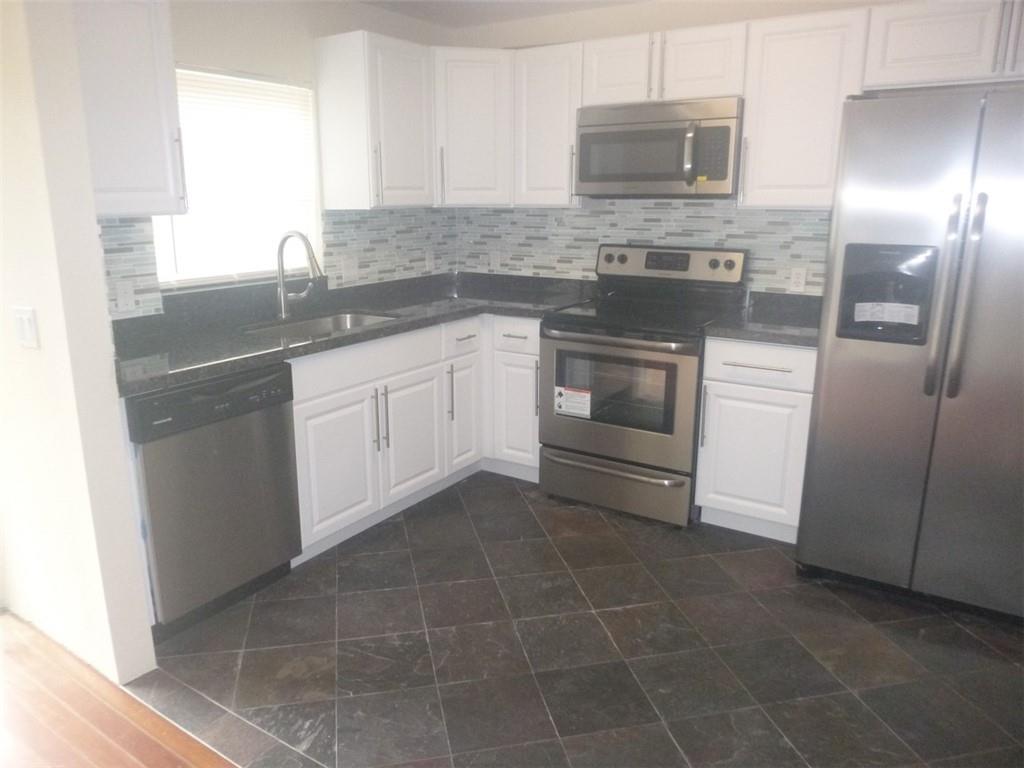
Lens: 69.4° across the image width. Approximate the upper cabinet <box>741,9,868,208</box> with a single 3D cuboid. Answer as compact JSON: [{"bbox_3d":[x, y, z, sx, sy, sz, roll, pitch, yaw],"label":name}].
[{"bbox_3d":[1.275,-1.144,3.202,0.460,0.759,0.320,9,16,31],"label":"upper cabinet"}]

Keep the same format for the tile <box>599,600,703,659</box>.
[{"bbox_3d":[0.483,0.856,2.575,0.300,0.015,0.300,-3,14,-12],"label":"tile"}]

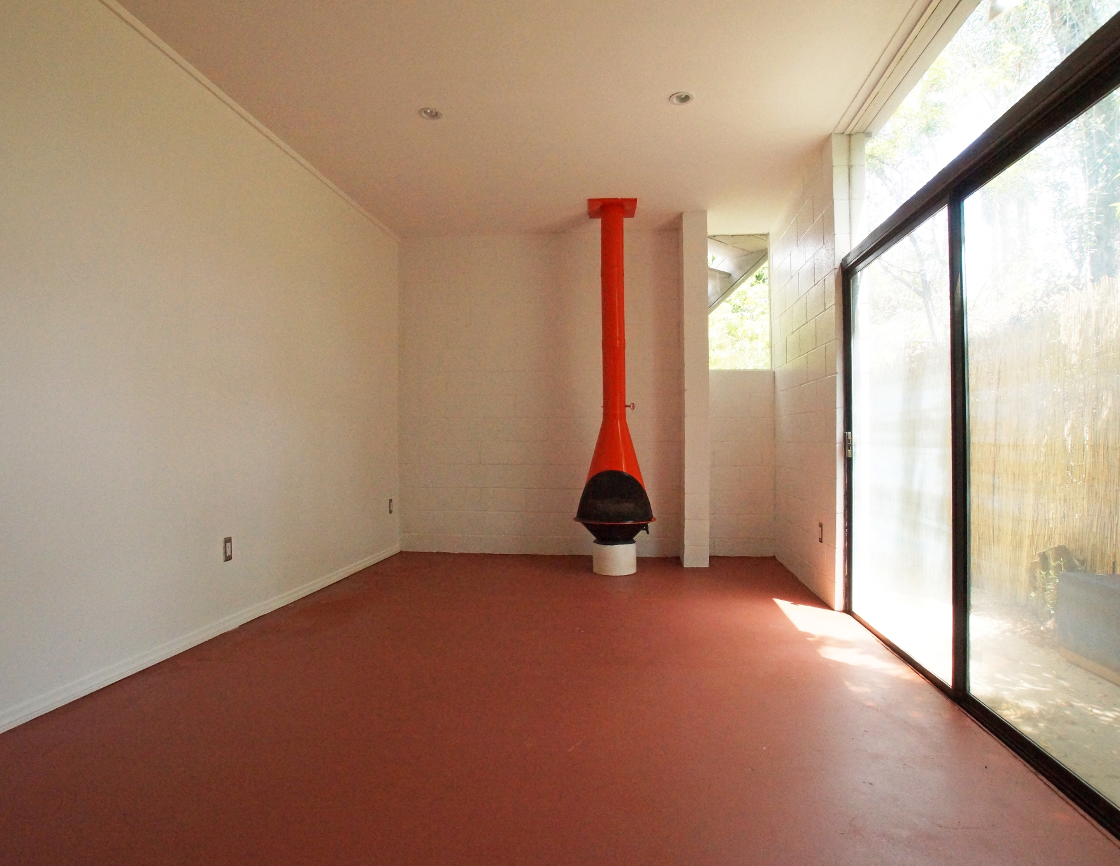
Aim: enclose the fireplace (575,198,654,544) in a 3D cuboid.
[{"bbox_3d":[0.421,-0.459,4.461,0.625,2.578,0.625,0,-1,8],"label":"fireplace"}]

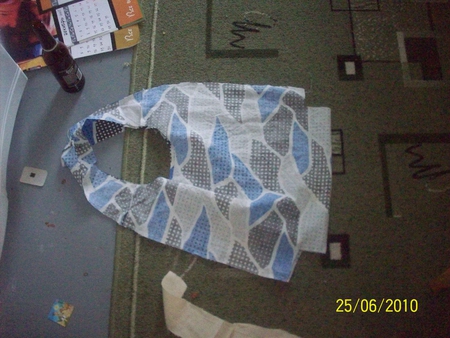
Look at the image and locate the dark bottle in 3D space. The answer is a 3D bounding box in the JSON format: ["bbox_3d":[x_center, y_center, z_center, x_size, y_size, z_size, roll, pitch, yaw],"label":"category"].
[{"bbox_3d":[-0.428,-0.287,1.235,0.067,0.263,0.067,0,69,1],"label":"dark bottle"}]

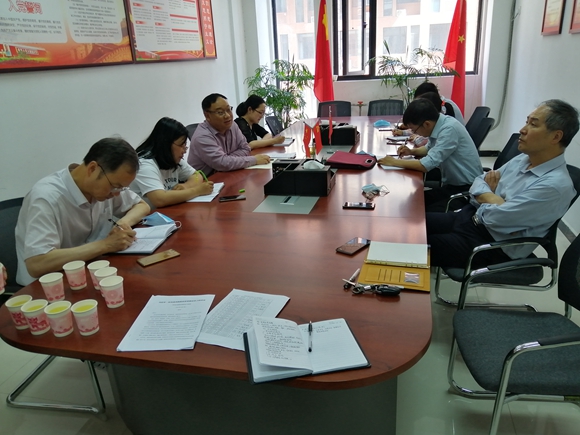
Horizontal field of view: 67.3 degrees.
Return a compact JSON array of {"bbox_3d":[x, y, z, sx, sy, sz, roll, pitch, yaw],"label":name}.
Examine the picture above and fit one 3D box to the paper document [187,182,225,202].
[{"bbox_3d":[-0.539,-0.156,2.625,0.240,0.012,0.370,-1,20,6],"label":"paper document"}]

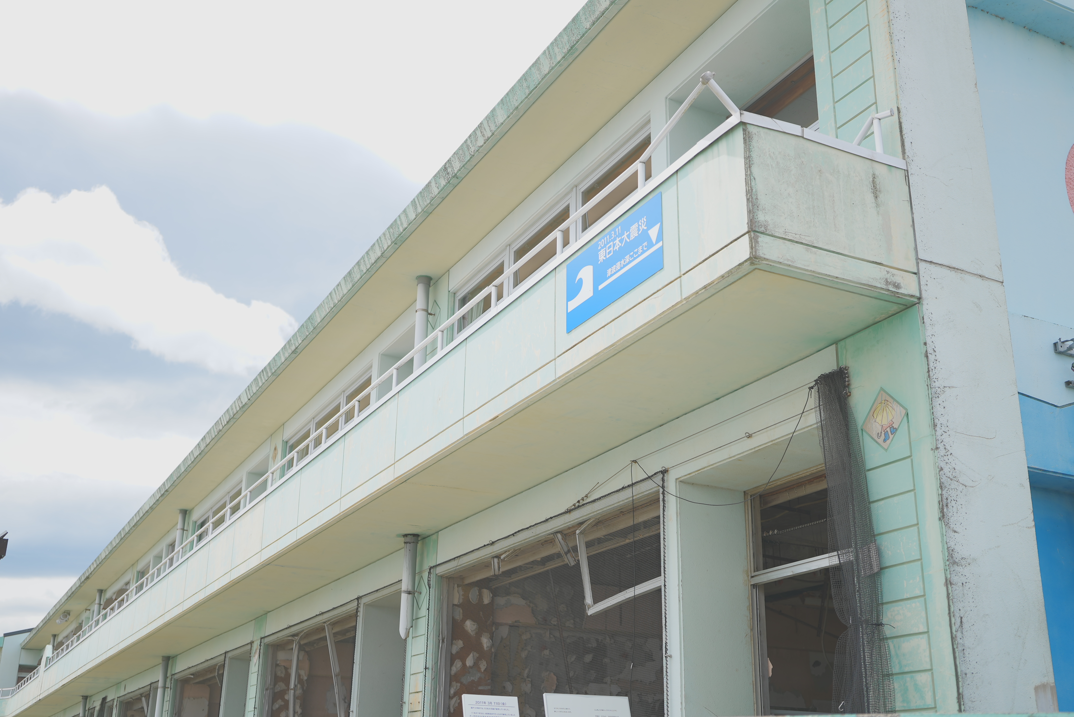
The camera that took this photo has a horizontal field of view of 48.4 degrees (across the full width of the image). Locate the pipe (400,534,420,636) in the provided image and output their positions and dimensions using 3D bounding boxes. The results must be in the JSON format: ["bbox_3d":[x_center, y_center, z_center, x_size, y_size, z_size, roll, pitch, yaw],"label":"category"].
[{"bbox_3d":[-1.584,2.816,14.709,0.175,1.276,0.175,11,-23,-25],"label":"pipe"}]

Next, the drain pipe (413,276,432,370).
[{"bbox_3d":[-1.546,0.473,15.585,0.175,3.333,0.175,11,-23,-25],"label":"drain pipe"}]

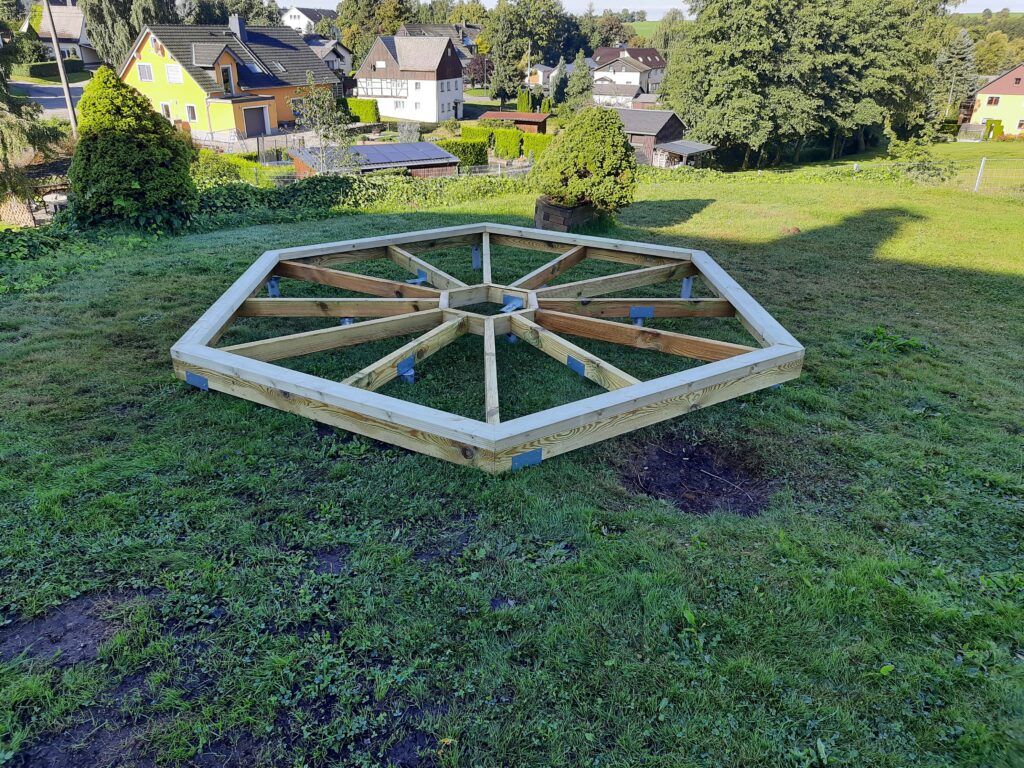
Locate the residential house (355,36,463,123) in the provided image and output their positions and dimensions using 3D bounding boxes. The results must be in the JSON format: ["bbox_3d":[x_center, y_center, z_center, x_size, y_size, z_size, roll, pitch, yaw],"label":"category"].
[{"bbox_3d":[-12.963,-39.299,94.948,10.700,9.600,8.000,9,27,17],"label":"residential house"}]

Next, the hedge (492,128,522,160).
[{"bbox_3d":[-0.305,-16.372,50.261,1.800,1.900,1.000,11,27,21],"label":"hedge"}]

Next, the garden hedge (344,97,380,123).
[{"bbox_3d":[-16.572,-30.944,83.534,3.476,2.446,1.300,1,25,0],"label":"garden hedge"}]

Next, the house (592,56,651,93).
[{"bbox_3d":[22.978,-64.168,154.677,9.600,7.720,12.500,8,26,15],"label":"house"}]

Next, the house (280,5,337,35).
[{"bbox_3d":[-49.875,-90.013,187.026,10.500,8.800,15.500,10,27,18],"label":"house"}]

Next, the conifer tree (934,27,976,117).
[{"bbox_3d":[58.707,-40.192,97.901,5.400,12.243,5.400,1,25,0],"label":"conifer tree"}]

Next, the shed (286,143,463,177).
[{"bbox_3d":[-6.700,-10.188,36.760,7.486,2.675,3.610,-14,29,-29],"label":"shed"}]

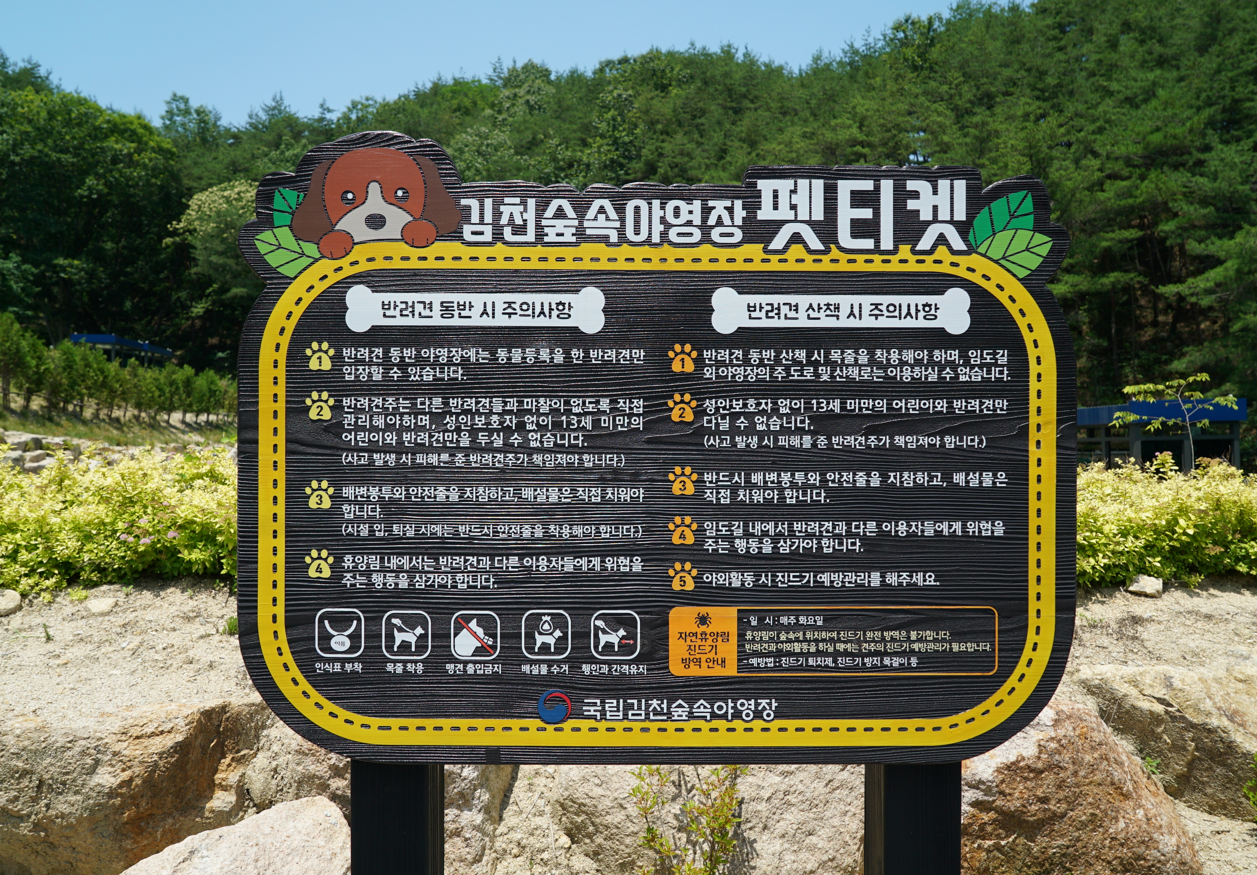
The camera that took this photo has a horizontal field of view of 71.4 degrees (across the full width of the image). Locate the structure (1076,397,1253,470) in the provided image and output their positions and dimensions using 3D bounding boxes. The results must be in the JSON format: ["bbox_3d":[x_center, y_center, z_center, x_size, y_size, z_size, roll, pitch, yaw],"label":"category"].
[{"bbox_3d":[18.358,0.417,31.329,3.850,3.200,5.800,-1,-1,1],"label":"structure"}]

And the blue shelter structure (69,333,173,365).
[{"bbox_3d":[-48.186,-7.537,83.473,4.300,3.200,11.500,-1,-1,-8],"label":"blue shelter structure"}]

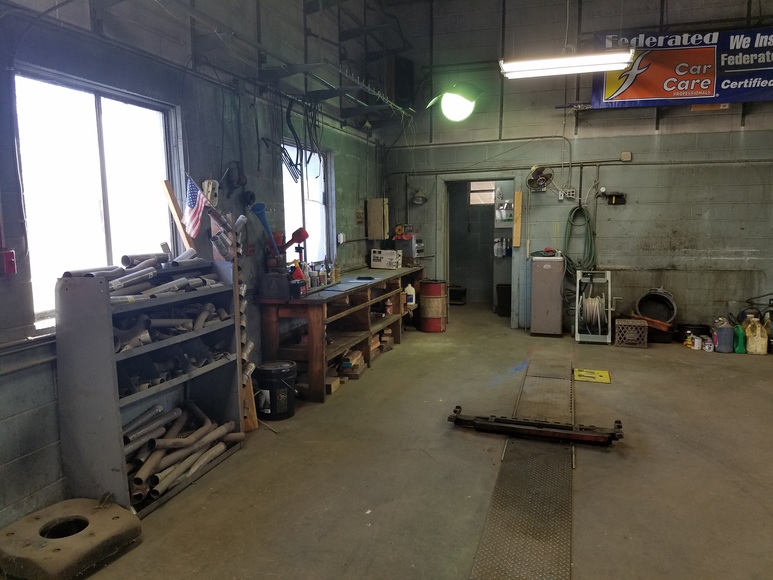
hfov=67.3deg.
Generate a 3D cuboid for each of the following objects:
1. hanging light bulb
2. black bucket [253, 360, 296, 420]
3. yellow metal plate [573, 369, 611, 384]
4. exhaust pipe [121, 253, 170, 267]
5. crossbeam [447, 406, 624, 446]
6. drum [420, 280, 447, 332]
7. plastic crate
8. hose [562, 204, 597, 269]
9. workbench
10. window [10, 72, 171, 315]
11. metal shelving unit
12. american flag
[{"bbox_3d":[0.552,-1.487,4.606,0.400,0.290,0.380,2,7,17],"label":"hanging light bulb"},{"bbox_3d":[-0.853,0.767,4.448,0.305,0.375,0.305,0,7,0],"label":"black bucket"},{"bbox_3d":[1.938,0.801,5.473,0.310,0.016,0.480,2,7,17],"label":"yellow metal plate"},{"bbox_3d":[-1.336,-0.179,3.236,0.064,0.064,0.370,2,7,17],"label":"exhaust pipe"},{"bbox_3d":[1.002,0.922,3.993,1.175,0.150,0.180,2,7,17],"label":"crossbeam"},{"bbox_3d":[0.645,0.204,7.805,0.355,0.650,0.355,2,7,17],"label":"drum"},{"bbox_3d":[2.883,0.497,6.828,0.335,0.275,0.335,2,7,17],"label":"plastic crate"},{"bbox_3d":[2.458,-0.663,7.378,0.400,0.850,0.140,2,7,17],"label":"hose"},{"bbox_3d":[-0.287,0.298,6.333,0.590,0.836,3.300,2,7,17],"label":"workbench"},{"bbox_3d":[-1.568,-0.500,3.301,0.090,1.170,1.070,2,7,17],"label":"window"},{"bbox_3d":[-1.309,0.480,3.389,0.440,1.210,1.000,2,7,17],"label":"metal shelving unit"},{"bbox_3d":[-1.236,-0.533,3.752,0.170,0.400,0.060,2,7,17],"label":"american flag"}]

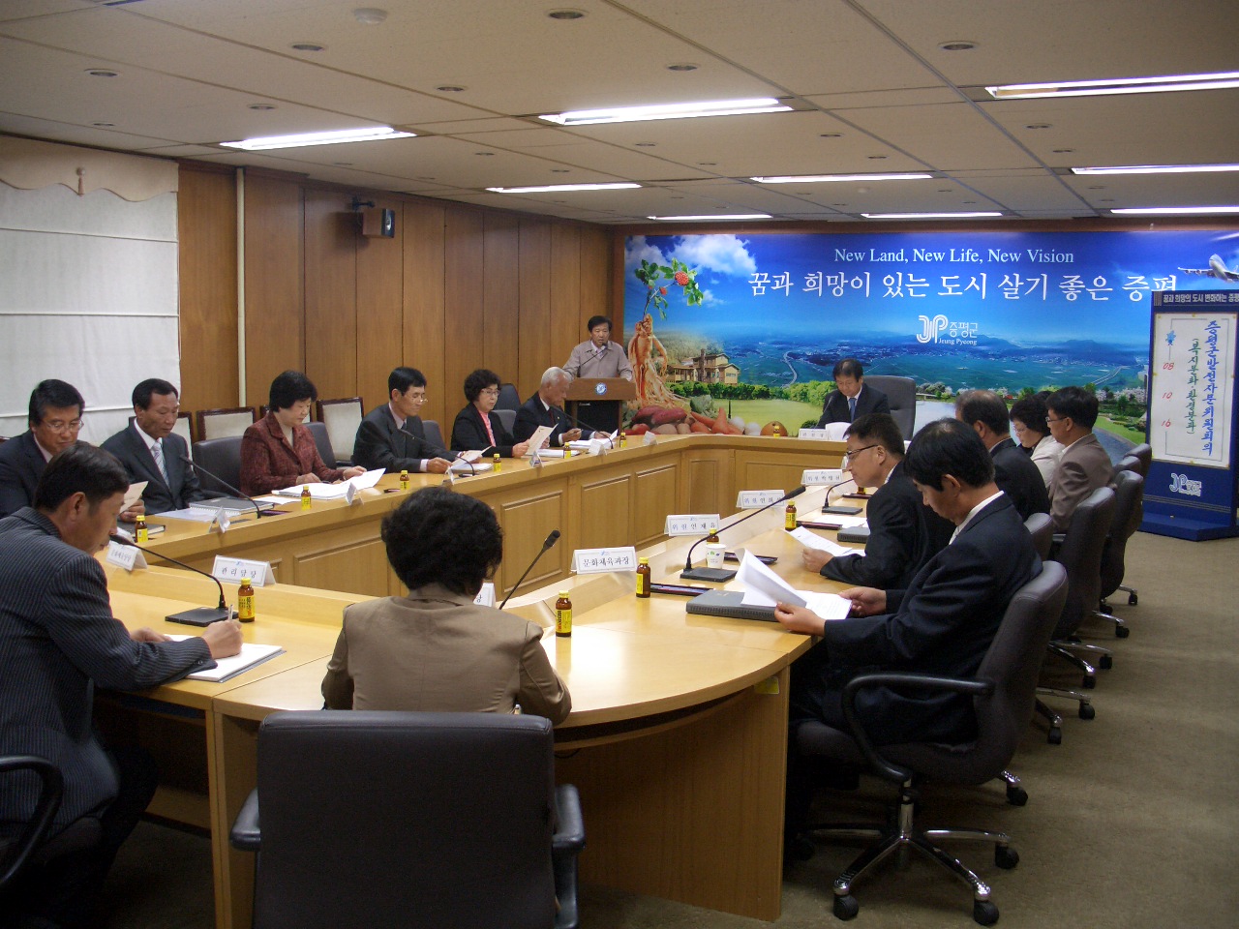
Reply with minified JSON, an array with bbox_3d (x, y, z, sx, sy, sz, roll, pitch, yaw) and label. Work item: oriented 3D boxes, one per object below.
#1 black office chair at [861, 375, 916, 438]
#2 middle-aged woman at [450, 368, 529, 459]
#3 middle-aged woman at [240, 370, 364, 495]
[{"bbox_3d":[1.870,-0.078,8.912,0.660,1.180,0.700,5,8,29],"label":"black office chair"},{"bbox_3d":[-0.738,0.041,7.273,0.760,1.240,0.530,7,10,38],"label":"middle-aged woman"},{"bbox_3d":[-1.496,0.207,5.772,0.780,1.270,0.550,6,9,34],"label":"middle-aged woman"}]

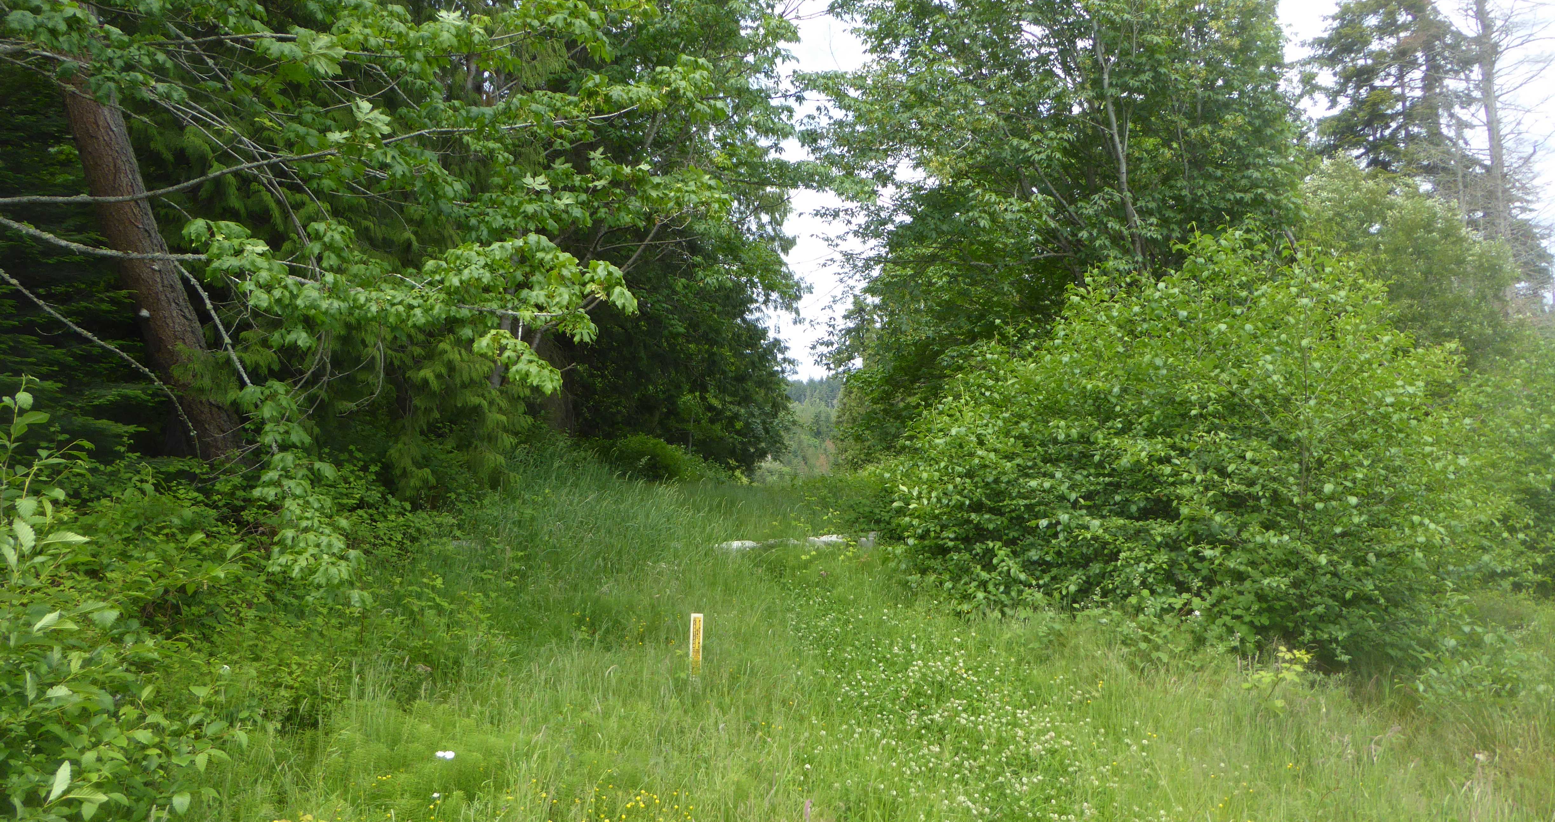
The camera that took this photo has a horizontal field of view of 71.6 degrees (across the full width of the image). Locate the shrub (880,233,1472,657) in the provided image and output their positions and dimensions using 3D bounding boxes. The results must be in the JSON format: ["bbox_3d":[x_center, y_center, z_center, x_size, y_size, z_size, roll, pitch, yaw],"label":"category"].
[{"bbox_3d":[3.180,0.120,8.800,4.600,3.300,3.800,-3,-4,14],"label":"shrub"}]

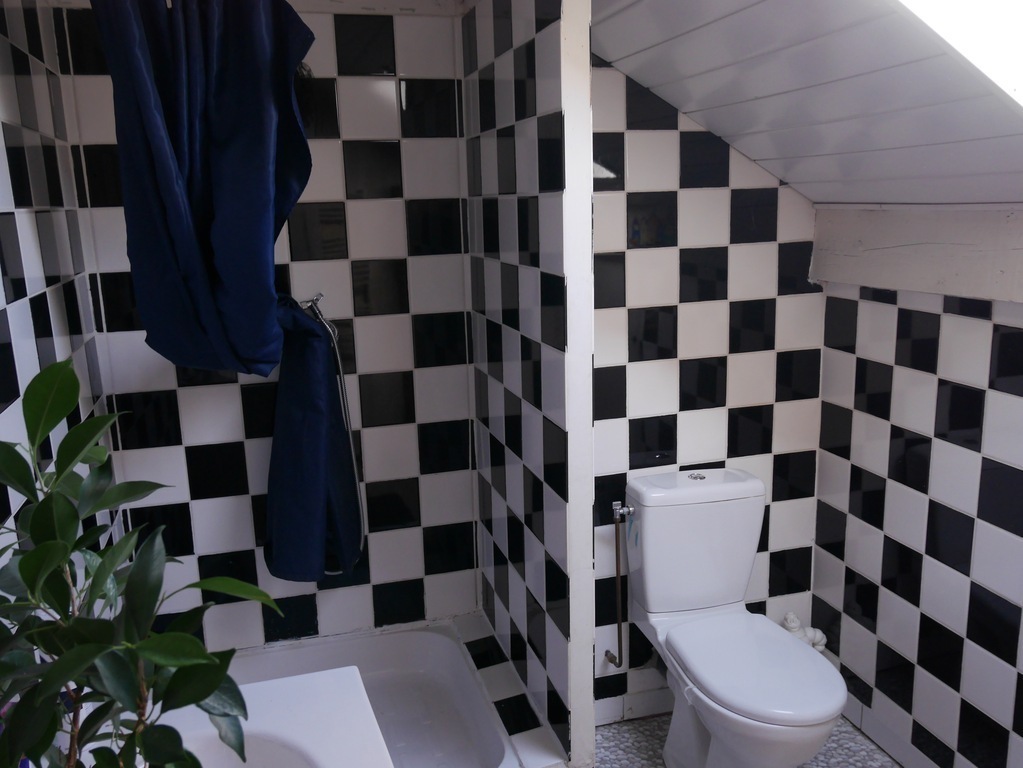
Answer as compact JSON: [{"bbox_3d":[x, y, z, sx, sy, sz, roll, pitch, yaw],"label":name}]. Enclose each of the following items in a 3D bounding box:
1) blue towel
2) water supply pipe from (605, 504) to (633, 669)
[{"bbox_3d":[-0.531,0.151,2.293,0.255,0.742,0.134,-5,12,-14],"label":"blue towel"},{"bbox_3d":[0.300,0.548,2.462,0.065,0.486,0.097,-5,12,-15],"label":"water supply pipe"}]

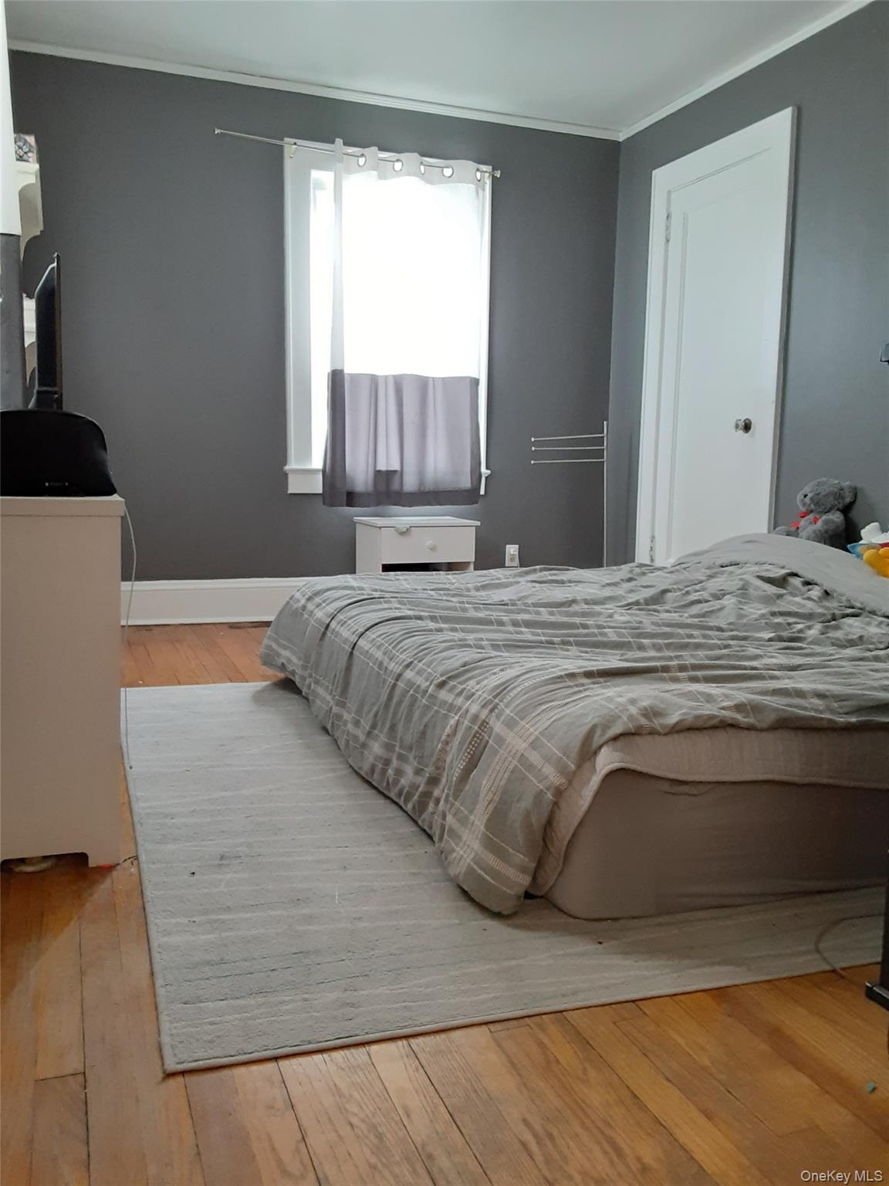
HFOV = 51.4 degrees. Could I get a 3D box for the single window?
[{"bbox_3d":[-0.255,-1.286,4.473,1.020,1.610,0.120,-1,8,-19],"label":"single window"}]

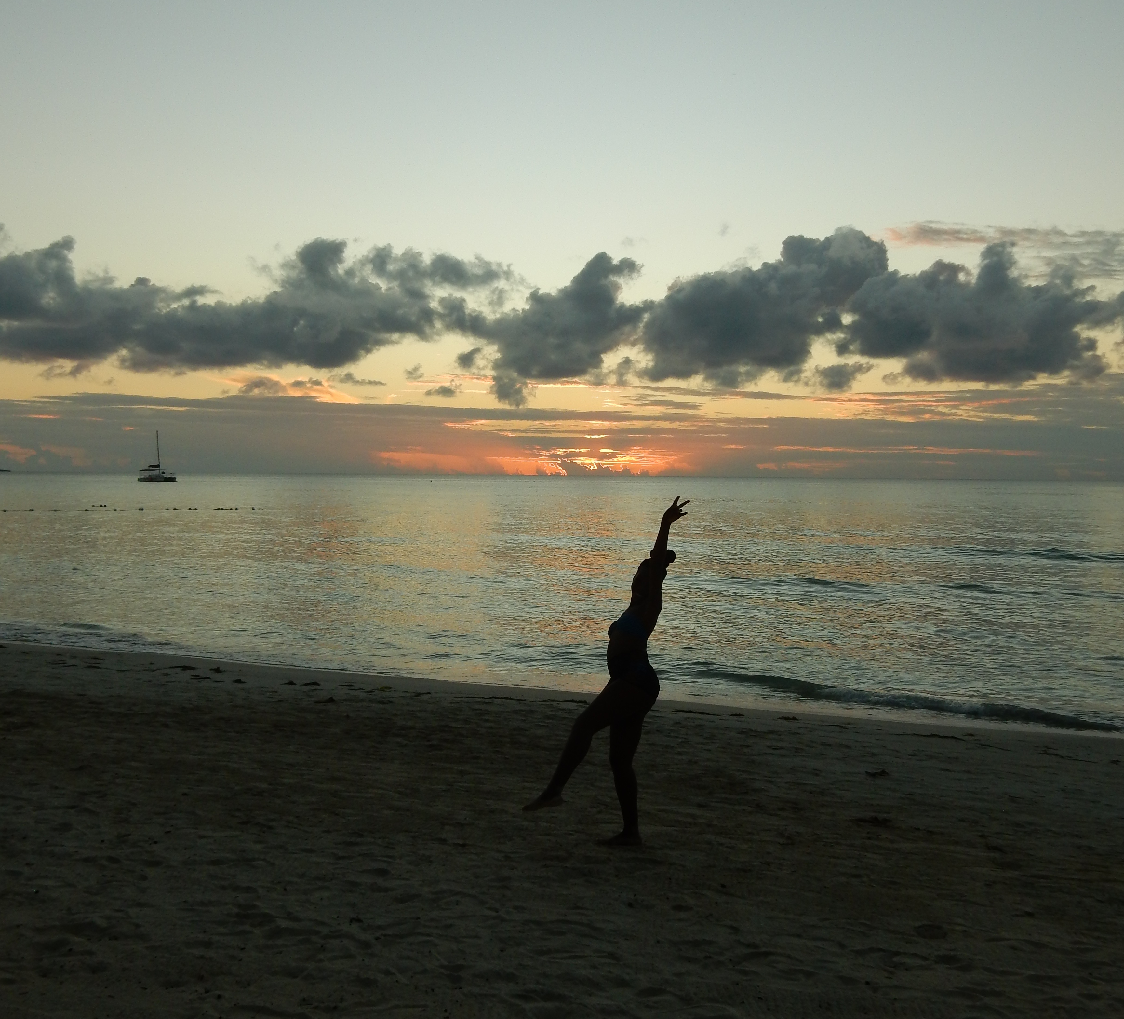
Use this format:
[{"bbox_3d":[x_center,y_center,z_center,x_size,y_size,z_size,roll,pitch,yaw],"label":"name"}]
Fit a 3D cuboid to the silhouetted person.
[{"bbox_3d":[0.245,0.861,7.050,0.860,1.880,0.500,1,1,8],"label":"silhouetted person"}]

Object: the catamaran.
[{"bbox_3d":[-124.691,-16.046,400.000,11.500,15.800,6.500,0,2,-17],"label":"catamaran"}]

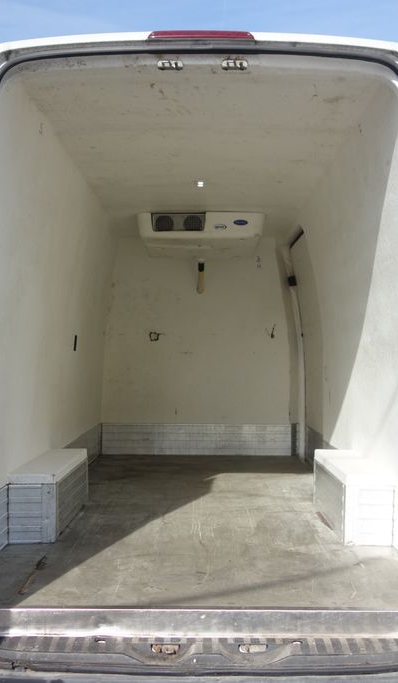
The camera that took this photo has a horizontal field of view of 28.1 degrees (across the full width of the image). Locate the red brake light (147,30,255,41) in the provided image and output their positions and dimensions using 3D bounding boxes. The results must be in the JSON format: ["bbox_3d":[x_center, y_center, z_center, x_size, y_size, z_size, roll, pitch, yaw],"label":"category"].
[{"bbox_3d":[0.007,-0.998,2.585,0.347,0.030,0.045,0,-1,0],"label":"red brake light"}]

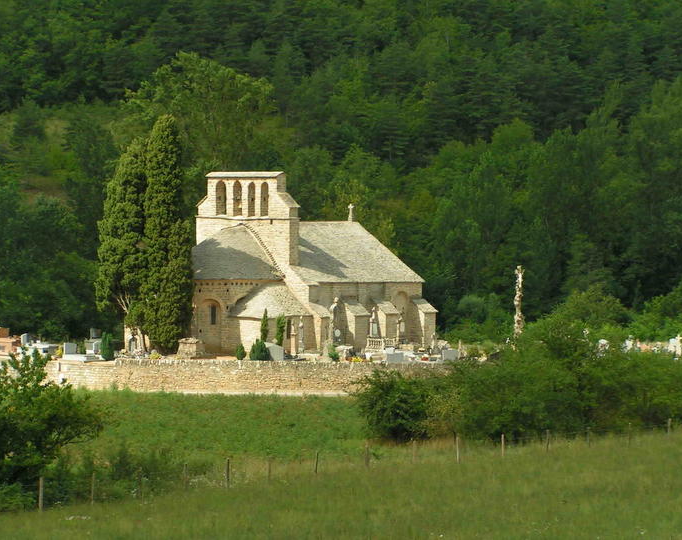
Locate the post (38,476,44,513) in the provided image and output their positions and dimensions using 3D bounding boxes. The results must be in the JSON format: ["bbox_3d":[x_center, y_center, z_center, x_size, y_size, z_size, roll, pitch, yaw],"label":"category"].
[{"bbox_3d":[-11.211,8.376,97.000,0.120,1.343,0.120,1,1,0],"label":"post"}]

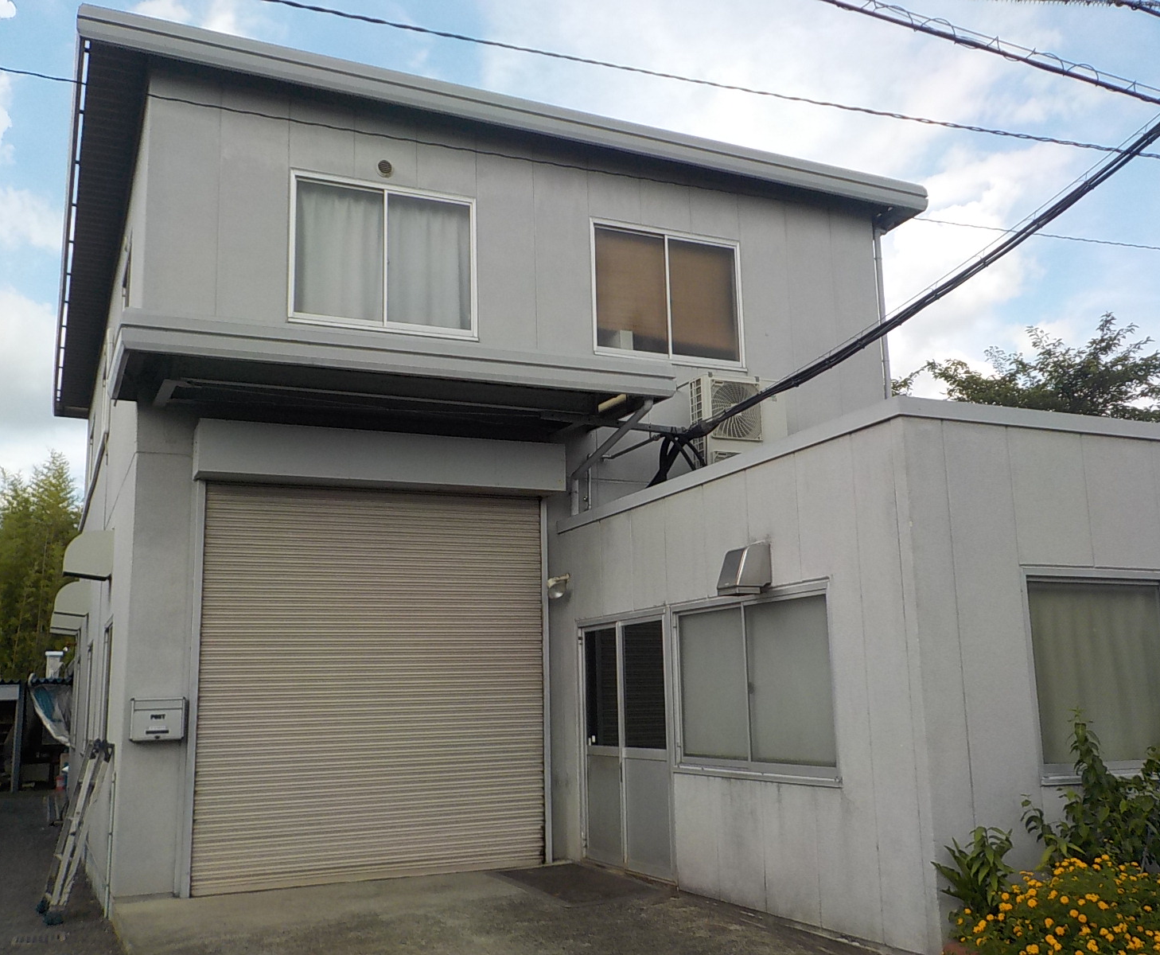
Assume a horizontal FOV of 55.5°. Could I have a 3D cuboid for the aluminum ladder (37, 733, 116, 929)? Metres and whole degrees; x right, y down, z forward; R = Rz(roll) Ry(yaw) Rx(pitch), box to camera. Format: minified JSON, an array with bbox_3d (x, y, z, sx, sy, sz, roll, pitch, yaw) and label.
[{"bbox_3d":[-4.010,2.792,8.816,0.180,1.380,0.520,17,-17,-20],"label":"aluminum ladder"}]

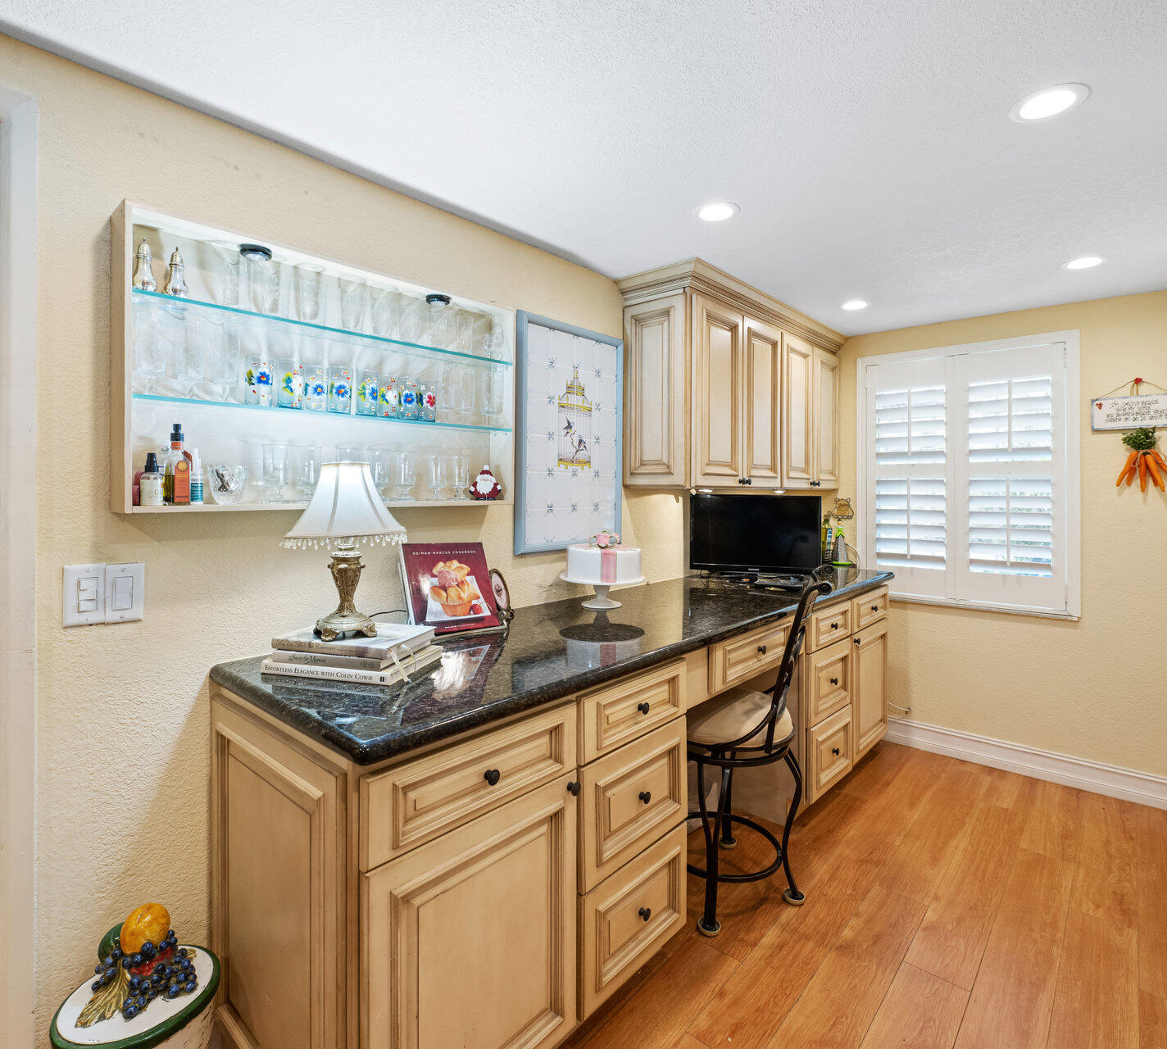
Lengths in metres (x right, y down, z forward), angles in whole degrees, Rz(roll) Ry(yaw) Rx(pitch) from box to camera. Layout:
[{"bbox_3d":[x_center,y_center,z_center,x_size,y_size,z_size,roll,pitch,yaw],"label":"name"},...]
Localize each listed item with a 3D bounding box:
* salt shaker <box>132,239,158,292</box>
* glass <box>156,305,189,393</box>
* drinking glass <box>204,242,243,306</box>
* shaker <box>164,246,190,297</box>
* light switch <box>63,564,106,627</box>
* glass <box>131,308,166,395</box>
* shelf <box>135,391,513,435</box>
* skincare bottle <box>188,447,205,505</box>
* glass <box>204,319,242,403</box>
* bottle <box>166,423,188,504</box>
[{"bbox_3d":[-0.938,-0.540,1.306,0.045,0.116,0.045,2,3,43],"label":"salt shaker"},{"bbox_3d":[-0.901,-0.364,1.345,0.061,0.189,0.061,2,3,43],"label":"glass"},{"bbox_3d":[-0.835,-0.562,1.418,0.076,0.147,0.076,2,3,43],"label":"drinking glass"},{"bbox_3d":[-0.801,-0.490,1.208,0.043,0.097,0.043,2,3,42],"label":"shaker"},{"bbox_3d":[-0.959,0.135,1.177,0.012,0.116,0.067,2,3,42],"label":"light switch"},{"bbox_3d":[-0.896,-0.355,1.265,0.060,0.179,0.060,1,2,42],"label":"glass"},{"bbox_3d":[-0.622,-0.282,1.678,0.112,0.008,1.033,3,4,42],"label":"shelf"},{"bbox_3d":[-0.867,-0.101,1.371,0.034,0.130,0.034,-2,2,-31],"label":"skincare bottle"},{"bbox_3d":[-0.761,-0.338,1.294,0.070,0.173,0.070,2,3,42],"label":"glass"},{"bbox_3d":[-0.862,-0.128,1.300,0.034,0.171,0.034,1,2,34],"label":"bottle"}]

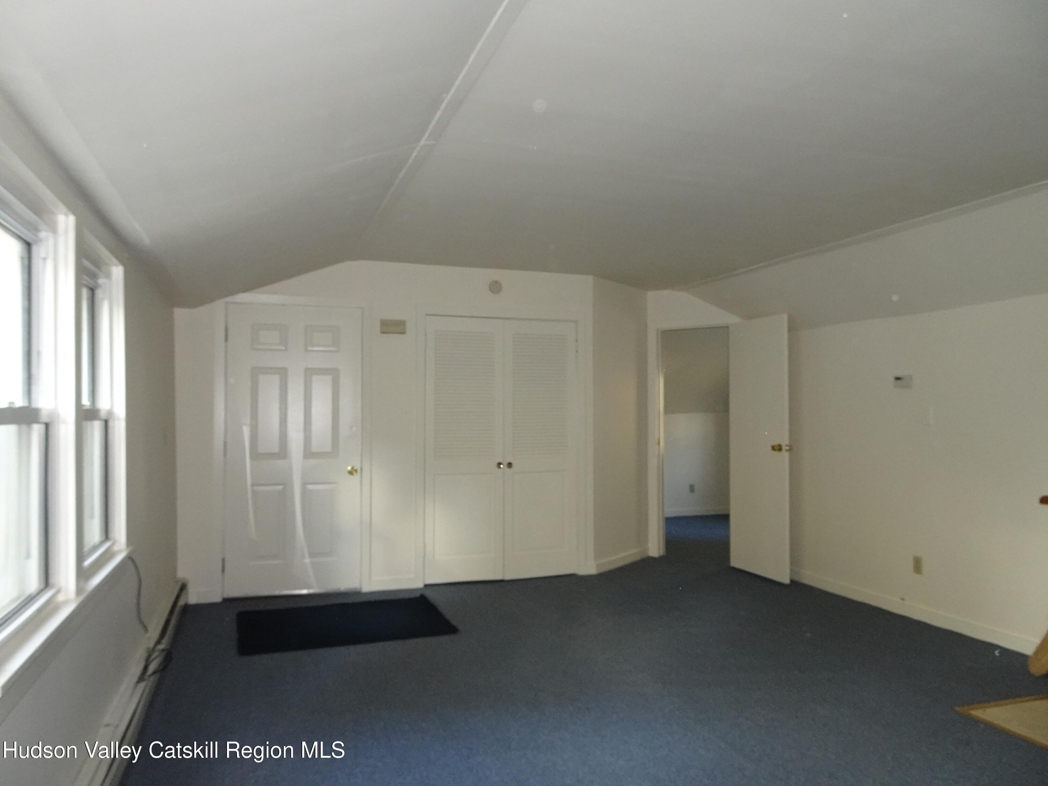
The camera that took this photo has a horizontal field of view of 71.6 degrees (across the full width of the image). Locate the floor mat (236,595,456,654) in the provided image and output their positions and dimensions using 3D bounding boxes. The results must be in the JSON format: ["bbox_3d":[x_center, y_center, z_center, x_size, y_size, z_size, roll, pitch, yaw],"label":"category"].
[{"bbox_3d":[-1.111,1.407,4.489,1.218,0.012,0.900,1,-2,-21],"label":"floor mat"}]

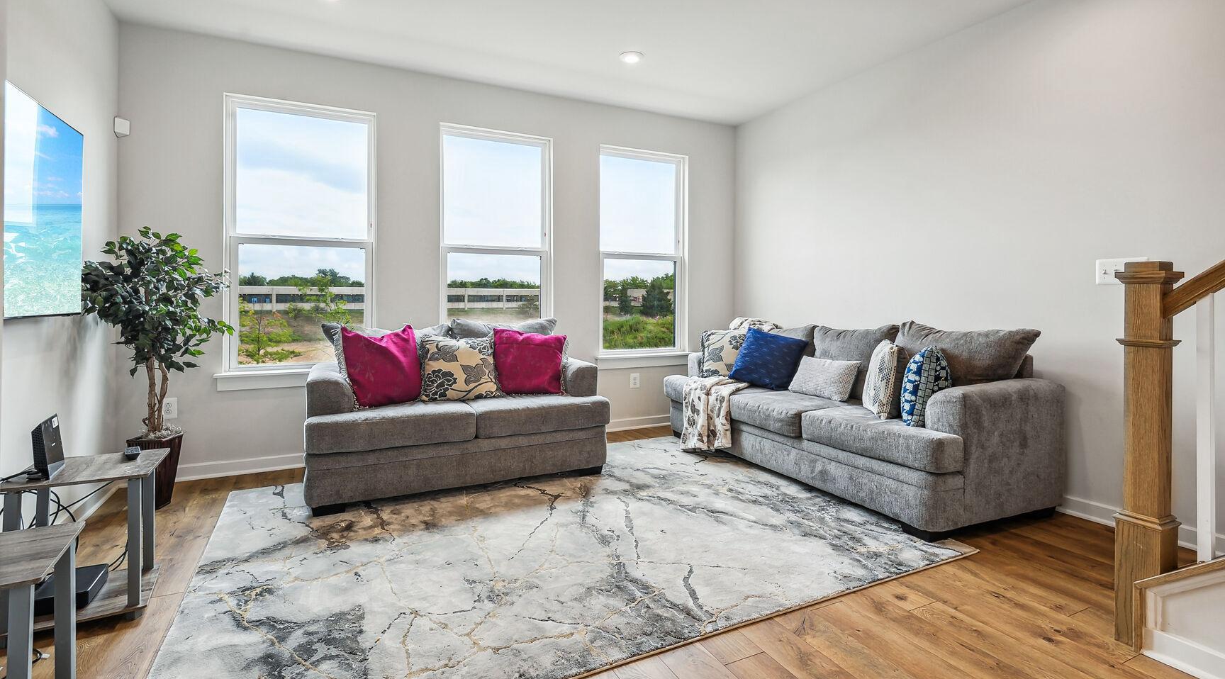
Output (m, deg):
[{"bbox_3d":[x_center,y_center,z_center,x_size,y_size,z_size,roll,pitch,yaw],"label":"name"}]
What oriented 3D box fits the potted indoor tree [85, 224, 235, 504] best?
[{"bbox_3d":[-2.408,0.147,2.954,0.610,1.487,0.610,-1,4,-27],"label":"potted indoor tree"}]

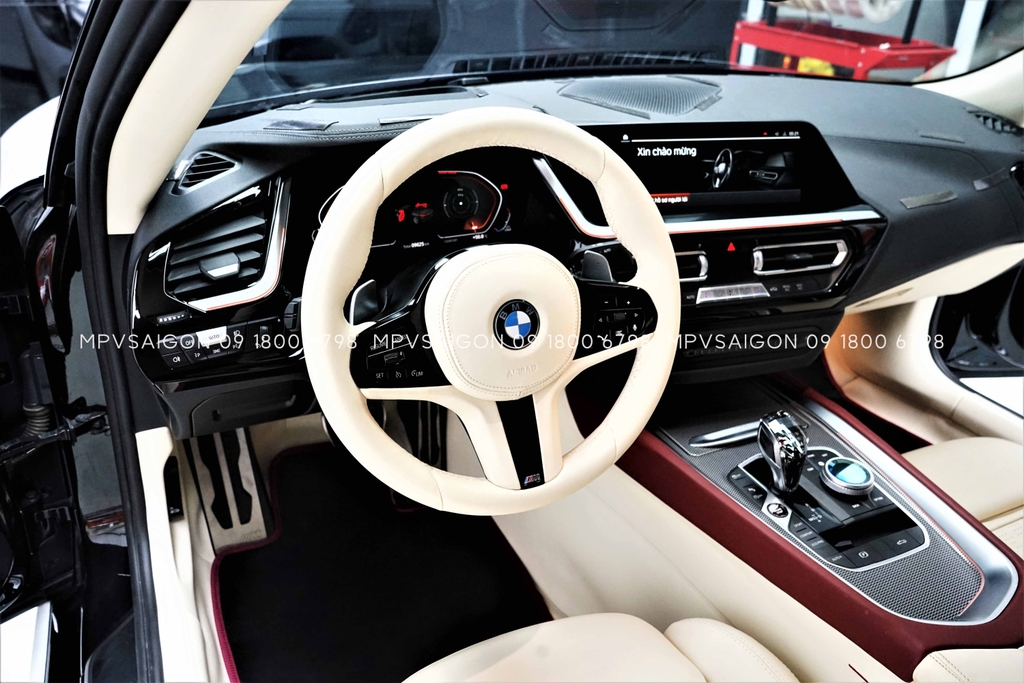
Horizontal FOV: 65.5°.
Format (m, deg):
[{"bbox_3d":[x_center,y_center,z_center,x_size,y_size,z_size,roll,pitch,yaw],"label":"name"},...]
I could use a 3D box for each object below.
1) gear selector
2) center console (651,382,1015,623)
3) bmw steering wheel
[{"bbox_3d":[0.309,0.128,0.909,0.042,0.085,0.053,-10,17,-26],"label":"gear selector"},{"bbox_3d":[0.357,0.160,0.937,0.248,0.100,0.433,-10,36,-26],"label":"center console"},{"bbox_3d":[-0.010,-0.025,0.738,0.368,0.368,0.088,-10,10,-23],"label":"bmw steering wheel"}]

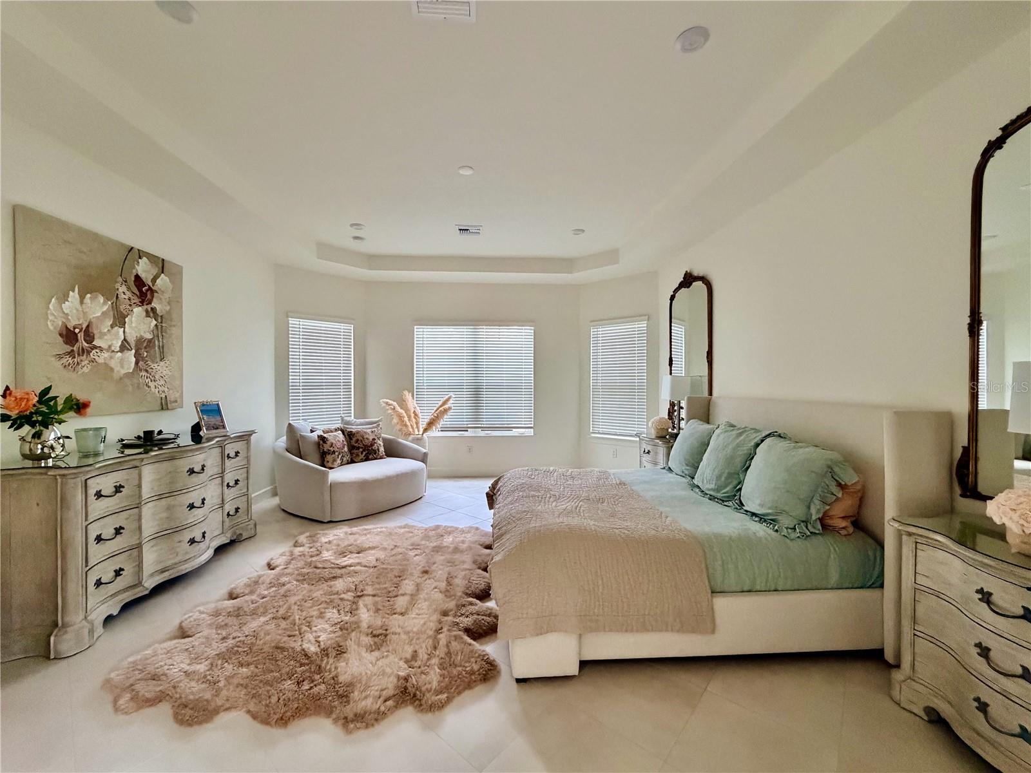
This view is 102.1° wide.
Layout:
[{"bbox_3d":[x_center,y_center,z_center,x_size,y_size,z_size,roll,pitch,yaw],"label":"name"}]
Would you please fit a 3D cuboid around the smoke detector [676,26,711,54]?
[{"bbox_3d":[0.857,-1.672,2.025,0.155,0.030,0.155,0,1,-3],"label":"smoke detector"}]

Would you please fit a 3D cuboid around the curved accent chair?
[{"bbox_3d":[-1.847,0.997,4.965,1.311,0.733,1.403,0,1,37],"label":"curved accent chair"}]

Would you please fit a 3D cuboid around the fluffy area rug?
[{"bbox_3d":[-1.023,1.355,2.821,1.819,0.060,2.355,0,1,-3],"label":"fluffy area rug"}]

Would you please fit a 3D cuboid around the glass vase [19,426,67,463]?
[{"bbox_3d":[-2.700,0.324,2.376,0.180,0.190,0.180,0,1,42],"label":"glass vase"}]

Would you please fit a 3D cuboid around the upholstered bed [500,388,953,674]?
[{"bbox_3d":[0.992,0.748,3.136,2.228,1.265,2.214,0,1,-3],"label":"upholstered bed"}]

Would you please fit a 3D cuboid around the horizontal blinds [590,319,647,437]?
[{"bbox_3d":[1.429,-0.098,5.844,0.832,1.572,0.060,0,1,38],"label":"horizontal blinds"}]

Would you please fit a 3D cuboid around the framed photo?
[{"bbox_3d":[-2.729,0.285,3.758,0.060,0.290,0.210,-24,-9,23],"label":"framed photo"}]

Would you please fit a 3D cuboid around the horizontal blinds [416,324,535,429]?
[{"bbox_3d":[-0.600,-0.122,6.101,1.746,1.551,0.060,0,1,-3],"label":"horizontal blinds"}]

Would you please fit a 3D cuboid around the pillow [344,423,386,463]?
[{"bbox_3d":[-1.863,0.692,5.125,0.480,0.470,0.150,-1,-17,-45],"label":"pillow"}]

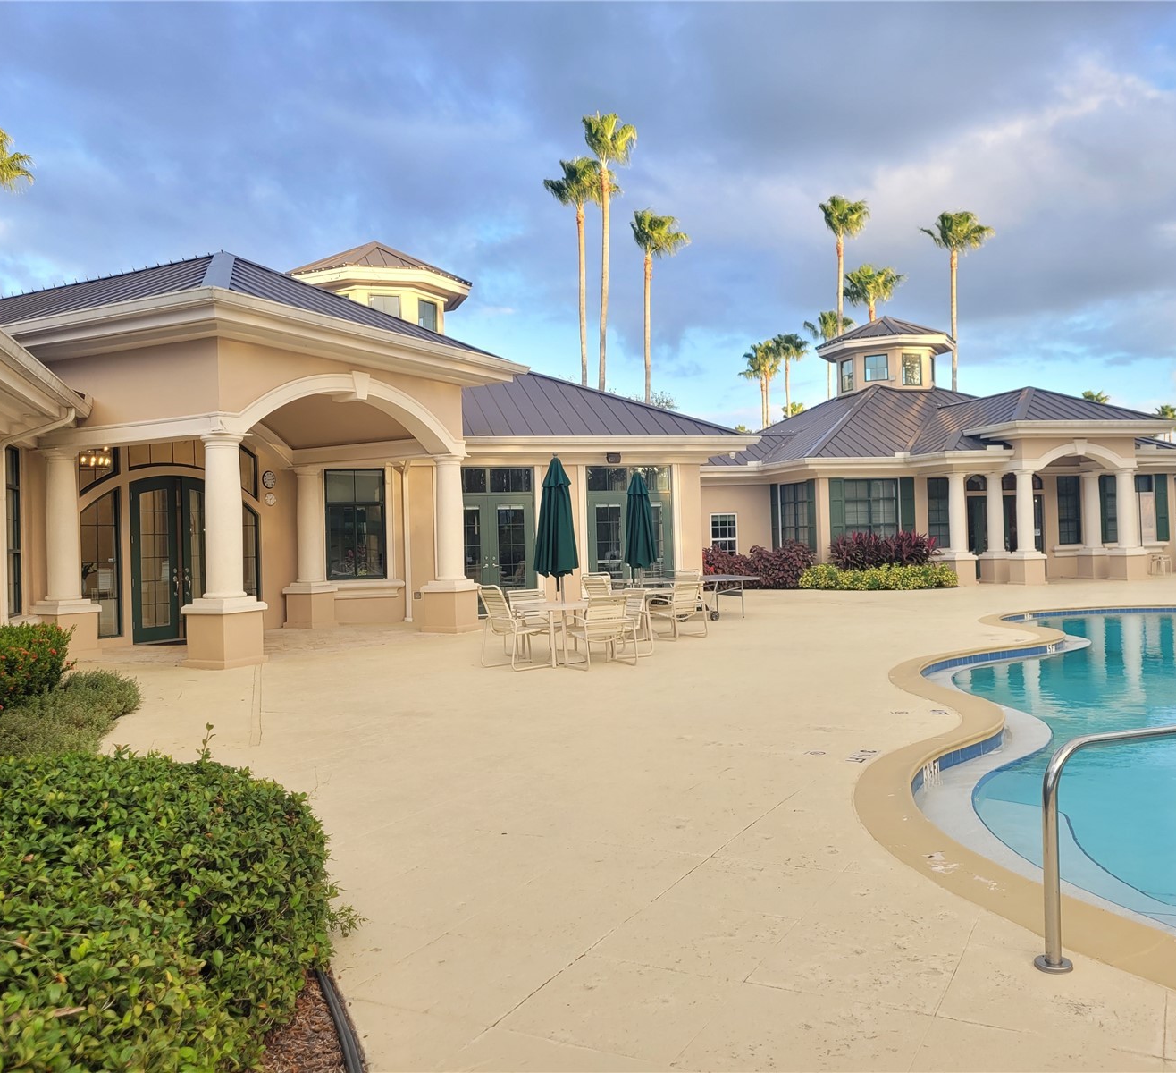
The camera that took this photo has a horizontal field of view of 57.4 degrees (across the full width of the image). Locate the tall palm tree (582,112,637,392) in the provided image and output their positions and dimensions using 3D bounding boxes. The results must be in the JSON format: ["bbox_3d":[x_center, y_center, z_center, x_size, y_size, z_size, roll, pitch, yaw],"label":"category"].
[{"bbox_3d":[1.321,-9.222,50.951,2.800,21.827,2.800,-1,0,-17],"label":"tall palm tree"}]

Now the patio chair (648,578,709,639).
[{"bbox_3d":[1.391,1.113,16.313,0.600,0.880,0.680,-1,0,-38],"label":"patio chair"}]

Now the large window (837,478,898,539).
[{"bbox_3d":[8.154,-0.687,30.930,1.864,1.921,0.150,-1,0,-17],"label":"large window"}]

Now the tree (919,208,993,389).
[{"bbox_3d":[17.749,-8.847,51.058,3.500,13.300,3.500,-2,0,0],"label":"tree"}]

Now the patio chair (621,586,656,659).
[{"bbox_3d":[0.503,1.120,13.950,0.680,0.860,0.600,-1,0,-36],"label":"patio chair"}]

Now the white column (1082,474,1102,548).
[{"bbox_3d":[14.542,-0.737,31.000,0.570,2.215,0.570,-1,0,-17],"label":"white column"}]

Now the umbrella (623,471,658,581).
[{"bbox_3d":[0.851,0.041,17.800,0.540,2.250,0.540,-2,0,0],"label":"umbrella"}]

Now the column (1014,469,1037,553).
[{"bbox_3d":[12.399,-0.704,30.414,0.580,2.358,0.580,-1,0,-17],"label":"column"}]

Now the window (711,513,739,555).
[{"bbox_3d":[4.316,0.032,33.993,0.961,1.492,0.130,-1,0,-17],"label":"window"}]

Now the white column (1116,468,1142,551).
[{"bbox_3d":[15.751,-0.803,31.327,0.580,2.312,0.580,-1,0,-17],"label":"white column"}]

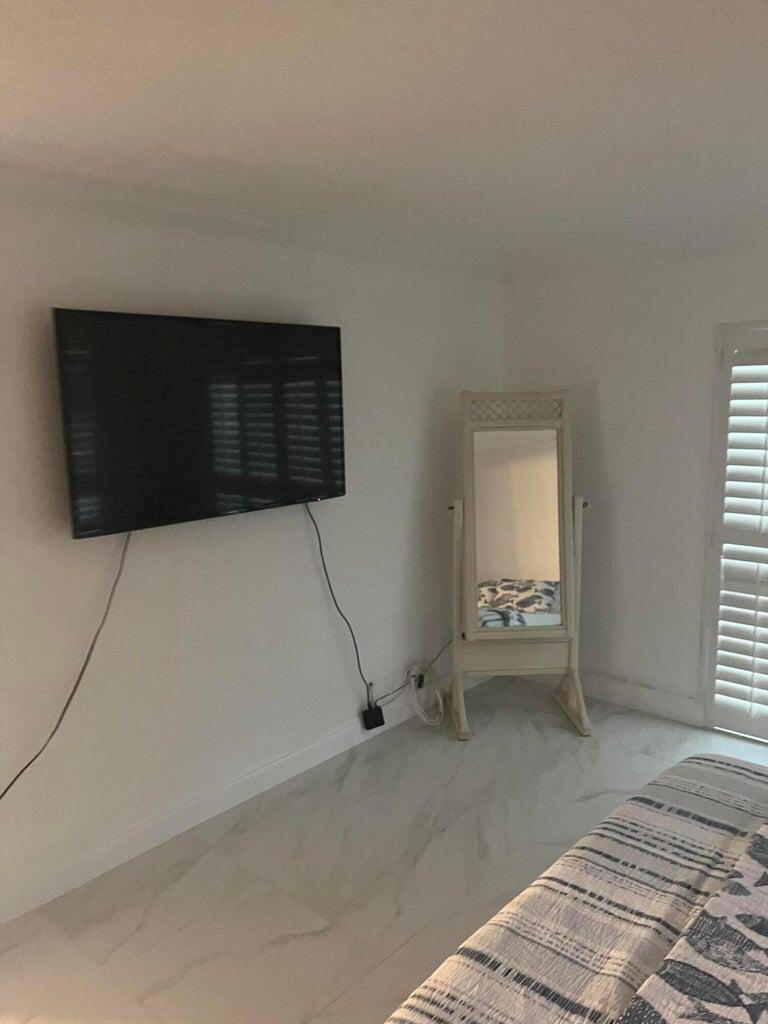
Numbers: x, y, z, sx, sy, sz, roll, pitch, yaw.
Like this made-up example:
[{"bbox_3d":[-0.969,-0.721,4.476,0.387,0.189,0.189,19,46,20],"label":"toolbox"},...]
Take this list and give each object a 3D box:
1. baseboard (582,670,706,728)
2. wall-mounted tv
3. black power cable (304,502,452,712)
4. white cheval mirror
[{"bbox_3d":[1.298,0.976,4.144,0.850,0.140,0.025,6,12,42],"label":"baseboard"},{"bbox_3d":[-0.626,-0.359,2.957,0.060,0.733,1.269,6,12,42],"label":"wall-mounted tv"},{"bbox_3d":[0.024,0.422,3.800,0.060,1.075,1.042,6,12,42],"label":"black power cable"},{"bbox_3d":[0.674,0.242,3.919,0.671,1.692,0.527,-2,9,-3],"label":"white cheval mirror"}]

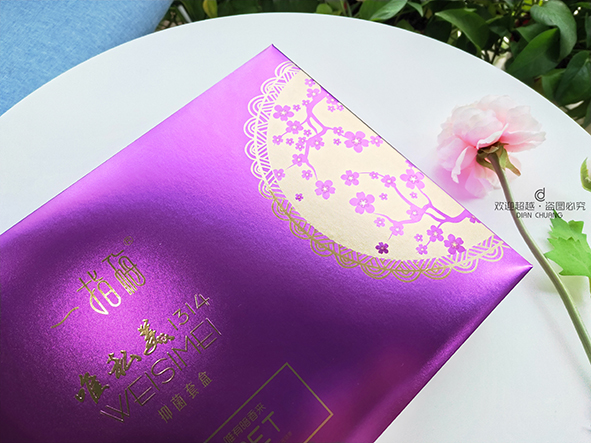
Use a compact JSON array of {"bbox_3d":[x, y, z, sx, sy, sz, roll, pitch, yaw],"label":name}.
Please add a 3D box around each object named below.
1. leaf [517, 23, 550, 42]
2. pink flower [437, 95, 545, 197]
[{"bbox_3d":[0.382,-0.302,0.630,0.056,0.022,0.040,32,90,10],"label":"leaf"},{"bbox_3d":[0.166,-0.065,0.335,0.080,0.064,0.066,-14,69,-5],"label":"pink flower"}]

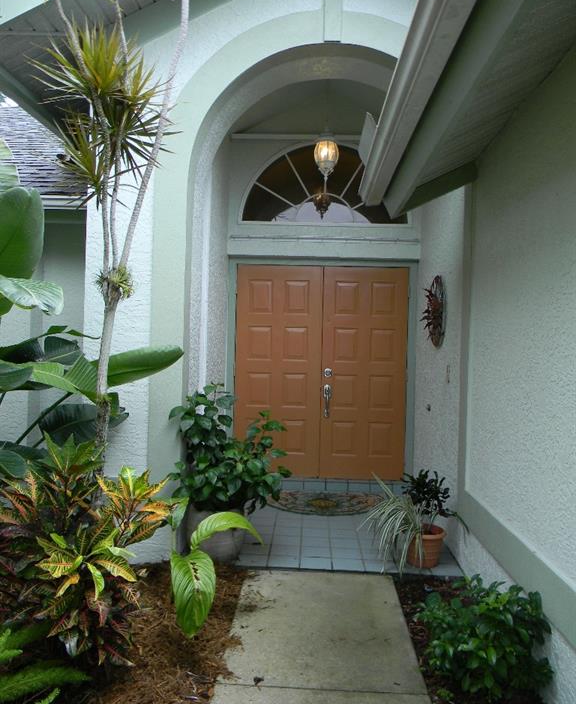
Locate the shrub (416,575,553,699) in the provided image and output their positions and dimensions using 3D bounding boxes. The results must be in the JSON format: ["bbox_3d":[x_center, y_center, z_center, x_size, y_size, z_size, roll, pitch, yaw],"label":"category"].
[{"bbox_3d":[0.875,1.309,2.940,0.550,0.410,0.640,1,2,2],"label":"shrub"}]

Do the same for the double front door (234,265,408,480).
[{"bbox_3d":[0.319,0.200,5.959,1.628,2.031,0.070,1,2,2],"label":"double front door"}]

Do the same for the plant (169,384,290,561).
[{"bbox_3d":[-0.382,0.799,4.226,0.810,1.179,0.650,1,2,2],"label":"plant"}]

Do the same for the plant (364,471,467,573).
[{"bbox_3d":[0.844,1.108,4.120,0.620,0.619,0.550,1,2,2],"label":"plant"}]

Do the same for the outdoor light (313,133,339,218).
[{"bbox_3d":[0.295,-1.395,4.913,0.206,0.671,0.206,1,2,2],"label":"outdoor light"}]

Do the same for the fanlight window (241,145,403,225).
[{"bbox_3d":[0.359,-1.578,5.890,1.587,0.763,0.070,1,2,2],"label":"fanlight window"}]

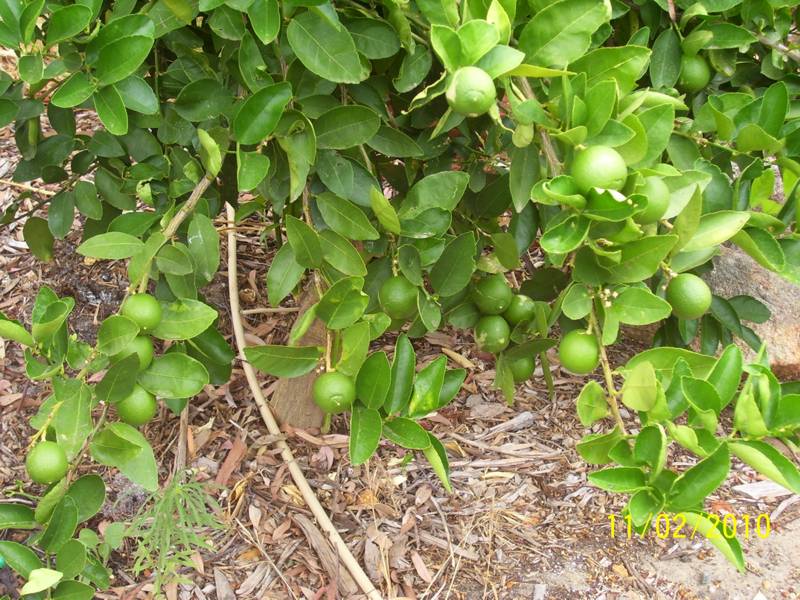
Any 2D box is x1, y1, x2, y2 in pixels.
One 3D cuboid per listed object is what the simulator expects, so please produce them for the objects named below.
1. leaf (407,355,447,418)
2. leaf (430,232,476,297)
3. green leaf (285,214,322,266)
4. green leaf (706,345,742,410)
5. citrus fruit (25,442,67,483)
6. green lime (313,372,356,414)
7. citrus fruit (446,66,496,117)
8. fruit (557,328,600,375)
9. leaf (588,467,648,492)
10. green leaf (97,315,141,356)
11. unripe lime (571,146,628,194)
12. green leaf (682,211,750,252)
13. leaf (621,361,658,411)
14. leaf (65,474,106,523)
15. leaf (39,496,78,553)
[{"bbox_3d":[0.029,0.093,1.620,0.036,0.074,0.016,29,0,24],"label":"leaf"},{"bbox_3d":[0.059,-0.039,1.680,0.047,0.018,0.079,24,76,13],"label":"leaf"},{"bbox_3d":[-0.109,-0.067,1.720,0.032,0.072,0.011,-35,-15,11],"label":"green leaf"},{"bbox_3d":[0.363,0.085,1.700,0.035,0.014,0.080,23,68,-7],"label":"green leaf"},{"bbox_3d":[-0.398,0.183,1.720,0.047,0.049,0.047,0,25,0],"label":"citrus fruit"},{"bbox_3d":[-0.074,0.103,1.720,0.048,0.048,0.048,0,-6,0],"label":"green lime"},{"bbox_3d":[0.076,-0.221,1.620,0.051,0.053,0.051,0,-6,0],"label":"citrus fruit"},{"bbox_3d":[0.188,0.054,1.600,0.044,0.046,0.044,0,25,0],"label":"fruit"},{"bbox_3d":[0.233,0.191,1.620,0.066,0.014,0.033,8,49,-9],"label":"leaf"},{"bbox_3d":[-0.317,0.040,1.720,0.054,0.018,0.049,-22,71,8],"label":"green leaf"},{"bbox_3d":[0.194,-0.124,1.480,0.053,0.054,0.053,0,28,0],"label":"unripe lime"},{"bbox_3d":[0.316,-0.068,1.530,0.082,0.015,0.034,-29,46,6],"label":"green leaf"},{"bbox_3d":[0.246,0.088,1.570,0.038,0.054,0.015,15,9,10],"label":"leaf"},{"bbox_3d":[-0.342,0.217,1.660,0.042,0.013,0.063,37,69,8],"label":"leaf"},{"bbox_3d":[-0.372,0.244,1.660,0.034,0.013,0.067,20,75,15],"label":"leaf"}]

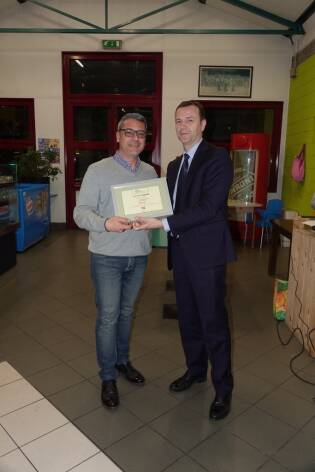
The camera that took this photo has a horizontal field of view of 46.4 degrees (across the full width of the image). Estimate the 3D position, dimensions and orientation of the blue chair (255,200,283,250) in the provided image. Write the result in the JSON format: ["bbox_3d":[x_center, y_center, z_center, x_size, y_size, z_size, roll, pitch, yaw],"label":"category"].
[{"bbox_3d":[2.085,-0.235,6.932,0.500,0.840,0.480,-7,13,-36],"label":"blue chair"}]

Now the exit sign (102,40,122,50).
[{"bbox_3d":[-0.931,-3.956,7.597,0.410,0.180,0.060,1,11,2],"label":"exit sign"}]

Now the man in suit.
[{"bbox_3d":[0.173,0.135,2.224,0.560,1.810,0.530,9,13,34],"label":"man in suit"}]

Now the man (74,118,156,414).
[{"bbox_3d":[-0.263,0.157,2.281,0.560,1.740,0.480,-2,11,-15],"label":"man"}]

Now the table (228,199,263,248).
[{"bbox_3d":[1.494,-0.214,6.978,0.850,0.760,0.820,1,11,2],"label":"table"}]

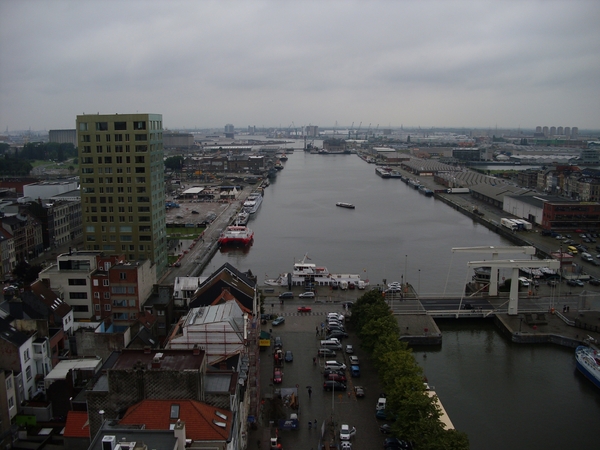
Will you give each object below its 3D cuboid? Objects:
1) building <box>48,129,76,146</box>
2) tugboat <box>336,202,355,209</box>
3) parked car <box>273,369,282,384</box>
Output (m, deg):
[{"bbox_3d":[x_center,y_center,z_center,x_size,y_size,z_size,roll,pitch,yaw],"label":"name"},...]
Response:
[{"bbox_3d":[-469.756,-167.121,1254.259,60.000,44.000,32.000,0,9,0],"label":"building"},{"bbox_3d":[30.600,-12.833,415.159,4.100,3.100,15.000,-8,12,-39],"label":"tugboat"},{"bbox_3d":[-4.500,31.353,128.844,1.720,1.500,4.400,0,9,-3],"label":"parked car"}]

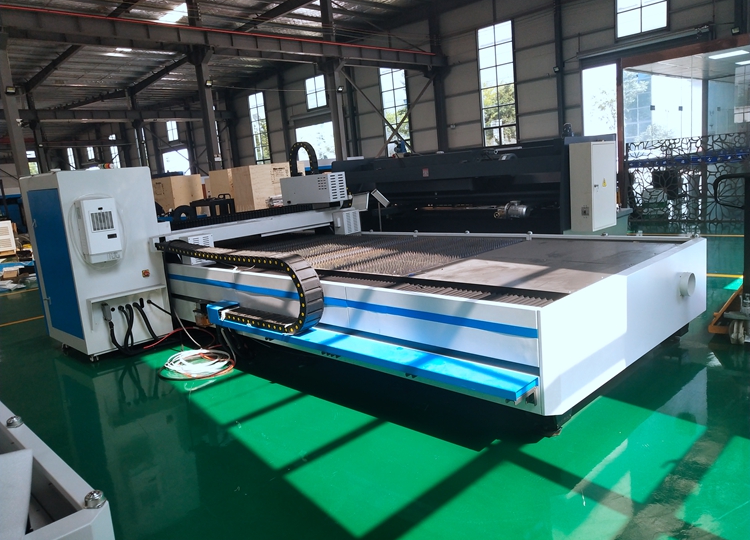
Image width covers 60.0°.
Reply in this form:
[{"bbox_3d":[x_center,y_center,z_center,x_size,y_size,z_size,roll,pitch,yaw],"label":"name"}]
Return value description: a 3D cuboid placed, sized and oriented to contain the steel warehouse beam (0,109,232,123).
[{"bbox_3d":[-12.733,-8.109,34.294,0.350,0.620,12.677,4,14,42],"label":"steel warehouse beam"}]

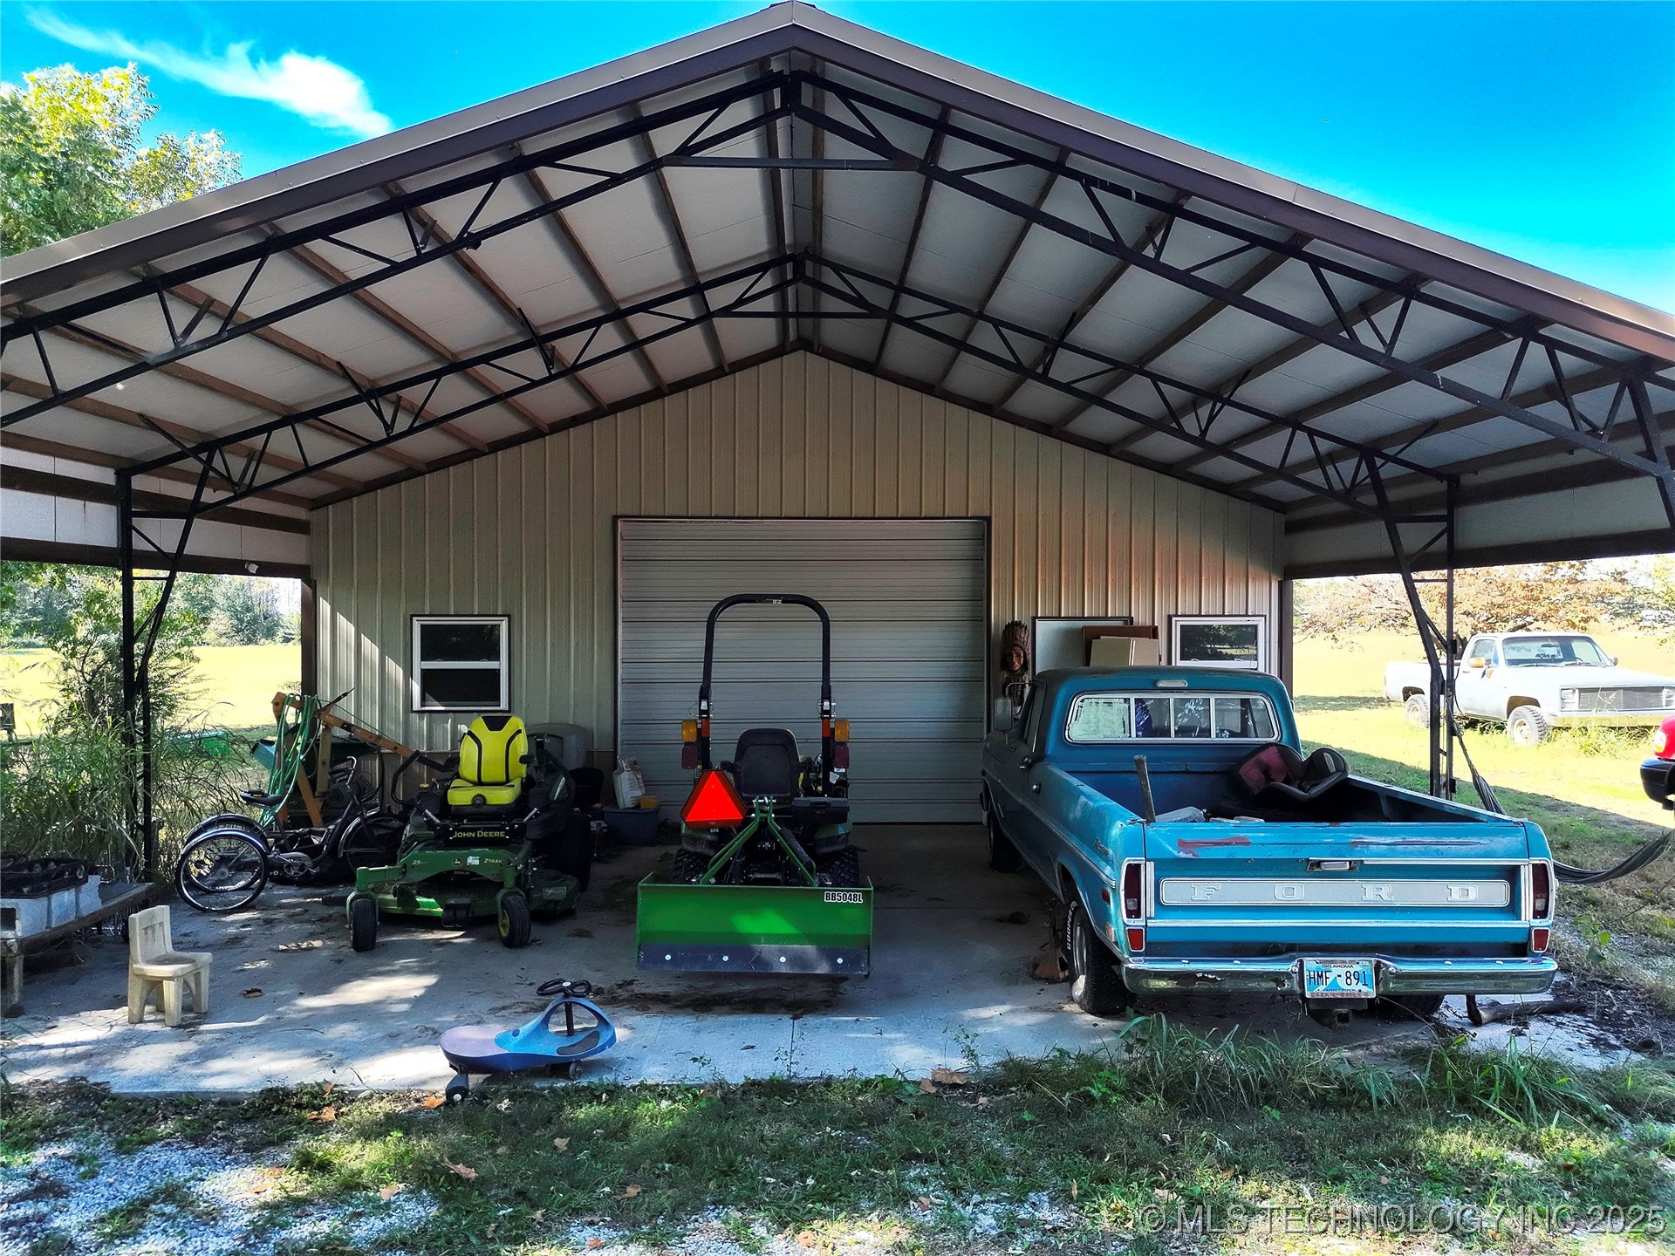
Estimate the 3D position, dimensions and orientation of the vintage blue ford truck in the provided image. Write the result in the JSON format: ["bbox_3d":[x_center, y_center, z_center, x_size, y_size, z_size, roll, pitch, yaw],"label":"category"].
[{"bbox_3d":[2.160,1.096,7.580,2.050,1.740,5.250,0,0,0],"label":"vintage blue ford truck"}]

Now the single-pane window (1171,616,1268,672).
[{"bbox_3d":[3.810,0.365,11.600,0.960,0.950,0.100,0,0,-2],"label":"single-pane window"}]

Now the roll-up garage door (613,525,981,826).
[{"bbox_3d":[-0.343,0.420,11.500,3.650,3.020,0.100,0,0,-2],"label":"roll-up garage door"}]

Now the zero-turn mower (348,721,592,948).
[{"bbox_3d":[-2.460,1.313,7.930,1.460,1.300,2.030,0,0,-3],"label":"zero-turn mower"}]

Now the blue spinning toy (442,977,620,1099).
[{"bbox_3d":[-1.340,1.762,5.050,0.790,0.450,0.360,0,0,-10],"label":"blue spinning toy"}]

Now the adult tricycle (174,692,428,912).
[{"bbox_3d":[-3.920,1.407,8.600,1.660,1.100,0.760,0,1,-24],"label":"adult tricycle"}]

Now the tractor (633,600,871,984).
[{"bbox_3d":[-0.465,0.868,7.930,1.260,2.190,3.900,0,0,-1],"label":"tractor"}]

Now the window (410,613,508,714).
[{"bbox_3d":[-3.710,0.353,11.420,0.950,0.950,0.100,0,0,-2],"label":"window"}]

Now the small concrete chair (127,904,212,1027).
[{"bbox_3d":[-3.370,1.705,5.890,0.310,0.550,0.300,0,0,7],"label":"small concrete chair"}]

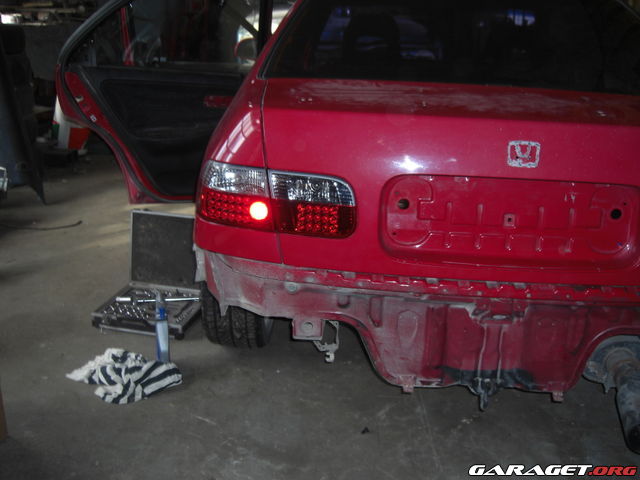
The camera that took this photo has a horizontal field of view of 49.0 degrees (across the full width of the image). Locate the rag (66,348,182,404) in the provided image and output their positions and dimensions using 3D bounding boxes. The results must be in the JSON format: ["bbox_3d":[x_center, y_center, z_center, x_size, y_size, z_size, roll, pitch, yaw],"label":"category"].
[{"bbox_3d":[-0.649,0.450,2.362,0.365,0.060,0.250,3,17,0],"label":"rag"}]

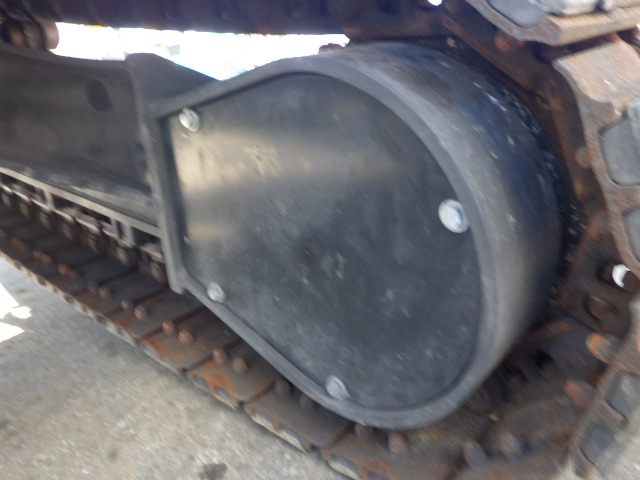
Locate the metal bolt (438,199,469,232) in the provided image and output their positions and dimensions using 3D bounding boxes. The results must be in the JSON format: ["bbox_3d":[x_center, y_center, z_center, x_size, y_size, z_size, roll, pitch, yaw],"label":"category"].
[{"bbox_3d":[0.122,-0.022,0.473,0.028,0.028,0.013,15,30,38],"label":"metal bolt"}]

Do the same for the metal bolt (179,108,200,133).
[{"bbox_3d":[-0.174,-0.159,0.689,0.028,0.028,0.013,15,30,38],"label":"metal bolt"}]

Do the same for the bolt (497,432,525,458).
[{"bbox_3d":[0.218,0.235,0.593,0.025,0.021,0.025,-27,-12,-43],"label":"bolt"}]

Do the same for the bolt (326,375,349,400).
[{"bbox_3d":[0.023,0.192,0.675,0.028,0.028,0.013,15,30,38],"label":"bolt"}]

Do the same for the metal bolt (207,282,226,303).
[{"bbox_3d":[-0.159,0.081,0.793,0.028,0.028,0.013,15,30,38],"label":"metal bolt"}]

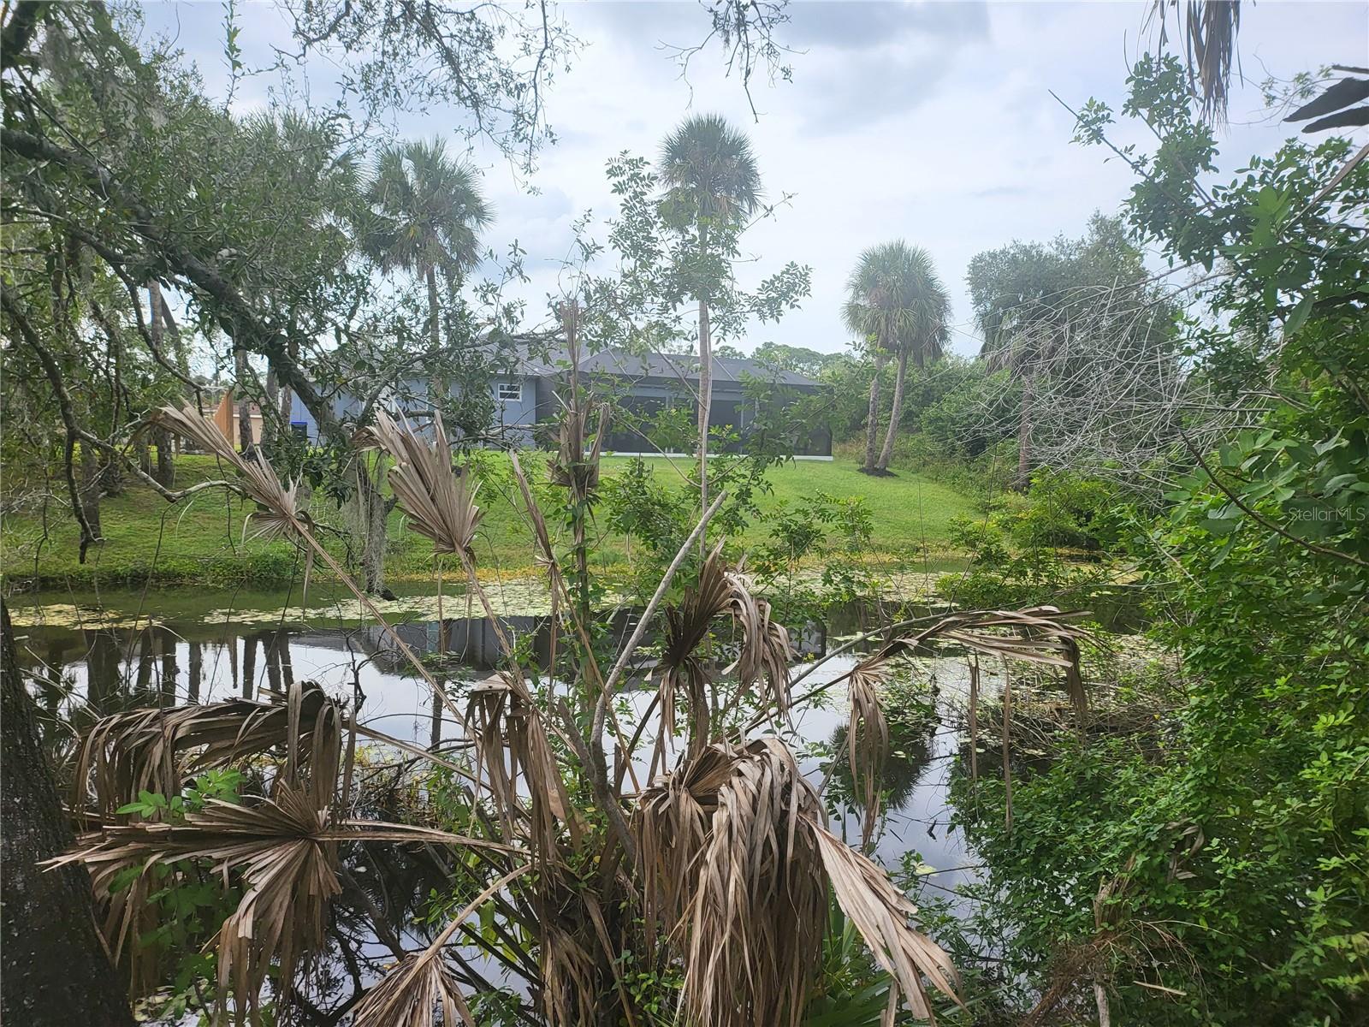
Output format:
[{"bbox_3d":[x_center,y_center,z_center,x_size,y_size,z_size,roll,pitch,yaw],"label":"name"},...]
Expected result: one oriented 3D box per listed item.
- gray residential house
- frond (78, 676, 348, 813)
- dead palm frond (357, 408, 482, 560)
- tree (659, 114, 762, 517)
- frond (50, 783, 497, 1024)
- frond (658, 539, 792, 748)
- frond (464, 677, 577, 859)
[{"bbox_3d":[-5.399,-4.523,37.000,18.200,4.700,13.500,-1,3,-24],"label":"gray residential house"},{"bbox_3d":[-1.330,0.658,2.650,0.720,0.400,0.420,1,3,0],"label":"frond"},{"bbox_3d":[-0.868,-0.096,3.100,0.410,0.510,0.340,1,3,0],"label":"dead palm frond"},{"bbox_3d":[0.781,-6.565,29.500,3.200,11.700,3.200,1,3,0],"label":"tree"},{"bbox_3d":[-1.083,1.030,2.500,1.100,0.600,0.520,1,3,0],"label":"frond"},{"bbox_3d":[0.121,0.393,2.800,0.400,0.610,0.400,1,3,0],"label":"frond"},{"bbox_3d":[-0.472,0.730,2.750,0.340,0.530,0.300,1,3,0],"label":"frond"}]

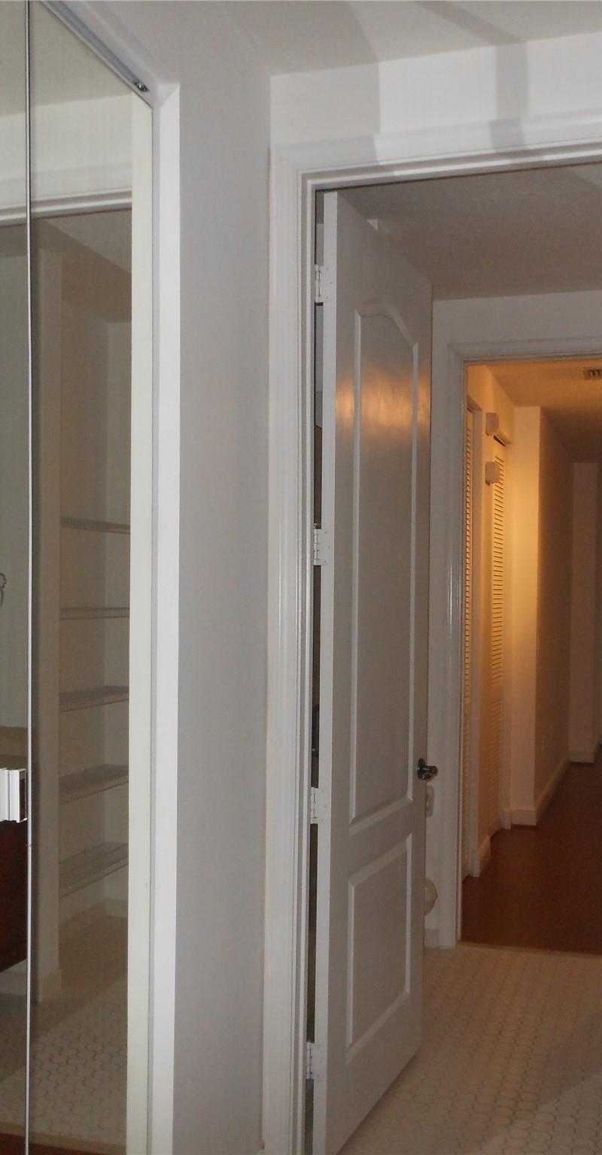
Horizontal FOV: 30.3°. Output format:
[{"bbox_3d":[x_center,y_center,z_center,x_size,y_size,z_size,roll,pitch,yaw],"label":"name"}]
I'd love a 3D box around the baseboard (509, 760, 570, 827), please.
[{"bbox_3d":[1.868,1.580,8.515,0.180,0.100,2.850,0,-1,18],"label":"baseboard"}]

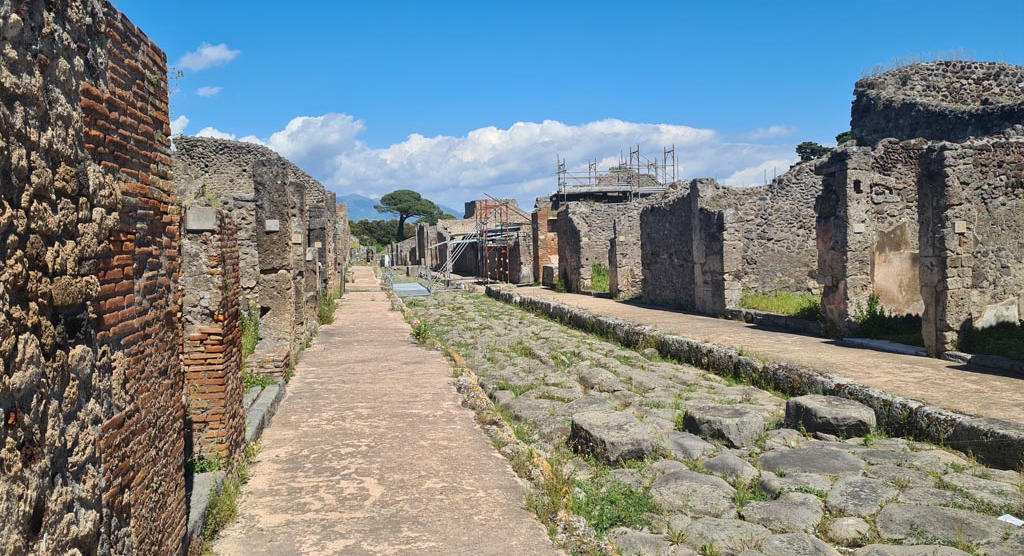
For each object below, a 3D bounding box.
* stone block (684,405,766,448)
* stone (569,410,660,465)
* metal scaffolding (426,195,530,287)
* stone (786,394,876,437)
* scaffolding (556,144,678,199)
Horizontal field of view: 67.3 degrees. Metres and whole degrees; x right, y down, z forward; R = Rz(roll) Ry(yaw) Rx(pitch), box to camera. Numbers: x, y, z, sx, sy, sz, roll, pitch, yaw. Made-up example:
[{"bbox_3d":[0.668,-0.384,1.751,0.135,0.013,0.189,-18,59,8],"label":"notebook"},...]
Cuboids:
[{"bbox_3d":[2.190,1.490,7.900,0.640,0.290,0.680,-2,2,-19],"label":"stone block"},{"bbox_3d":[0.990,1.530,7.400,0.650,0.290,0.820,-2,2,-18],"label":"stone"},{"bbox_3d":[-1.620,-1.930,39.800,4.700,4.500,3.700,-2,2,-11],"label":"metal scaffolding"},{"bbox_3d":[3.380,1.460,8.120,0.820,0.290,0.620,-1,2,-2],"label":"stone"},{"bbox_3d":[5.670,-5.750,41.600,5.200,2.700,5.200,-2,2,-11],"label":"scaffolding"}]

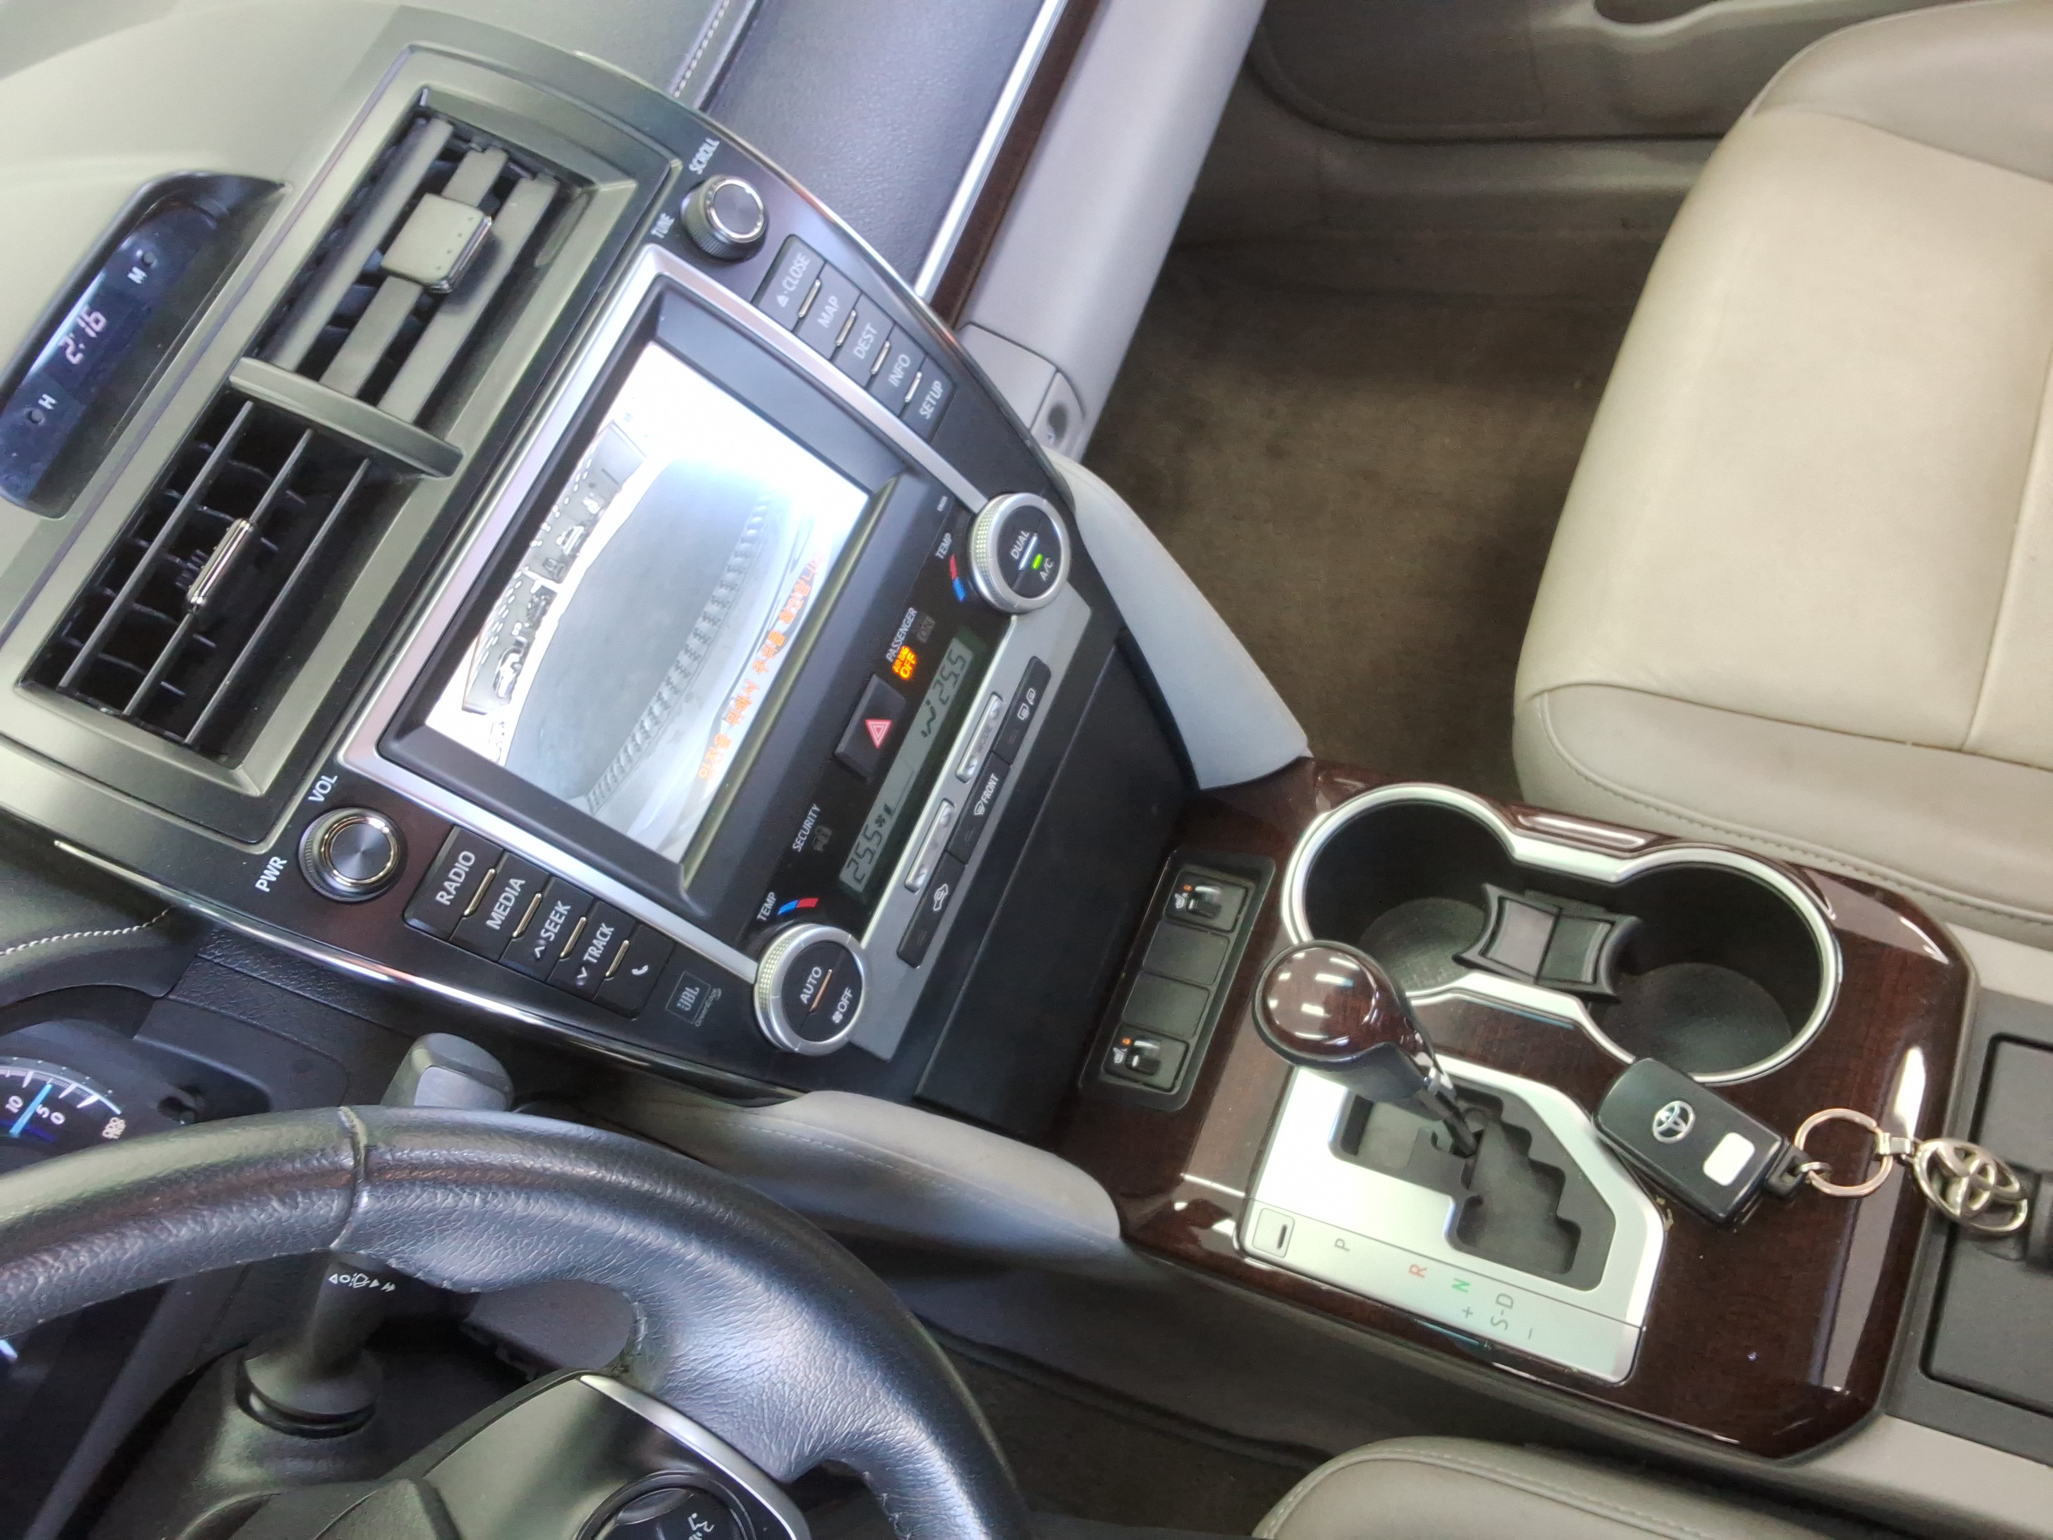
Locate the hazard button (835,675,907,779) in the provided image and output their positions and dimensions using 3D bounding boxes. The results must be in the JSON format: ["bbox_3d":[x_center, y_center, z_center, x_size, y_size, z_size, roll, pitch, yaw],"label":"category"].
[{"bbox_3d":[-0.056,-0.016,0.601,0.007,0.017,0.033,1,60,49],"label":"hazard button"}]

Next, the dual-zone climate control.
[{"bbox_3d":[-0.038,-0.001,0.615,0.030,0.067,0.234,1,60,49],"label":"dual-zone climate control"}]

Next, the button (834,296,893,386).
[{"bbox_3d":[-0.059,-0.154,0.597,0.006,0.017,0.029,-5,56,55],"label":"button"}]

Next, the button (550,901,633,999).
[{"bbox_3d":[-0.138,0.058,0.528,0.006,0.016,0.030,-5,56,55],"label":"button"}]

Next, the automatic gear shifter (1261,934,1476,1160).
[{"bbox_3d":[0.122,0.103,0.550,0.057,0.131,0.051,6,64,42],"label":"automatic gear shifter"}]

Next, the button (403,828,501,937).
[{"bbox_3d":[-0.174,0.035,0.504,0.006,0.016,0.032,-5,56,55],"label":"button"}]

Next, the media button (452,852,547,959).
[{"bbox_3d":[-0.162,0.042,0.512,0.006,0.016,0.032,-5,56,55],"label":"media button"}]

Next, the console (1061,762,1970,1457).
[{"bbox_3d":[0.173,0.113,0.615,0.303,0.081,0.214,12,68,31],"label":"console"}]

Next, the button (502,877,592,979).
[{"bbox_3d":[-0.150,0.050,0.520,0.006,0.016,0.031,-5,56,55],"label":"button"}]

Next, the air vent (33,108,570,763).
[{"bbox_3d":[-0.225,-0.113,0.538,0.063,0.036,0.230,27,71,-8],"label":"air vent"}]

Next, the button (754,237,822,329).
[{"bbox_3d":[-0.083,-0.170,0.581,0.006,0.017,0.031,-5,56,55],"label":"button"}]

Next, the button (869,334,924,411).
[{"bbox_3d":[-0.047,-0.145,0.604,0.006,0.016,0.028,-5,56,55],"label":"button"}]

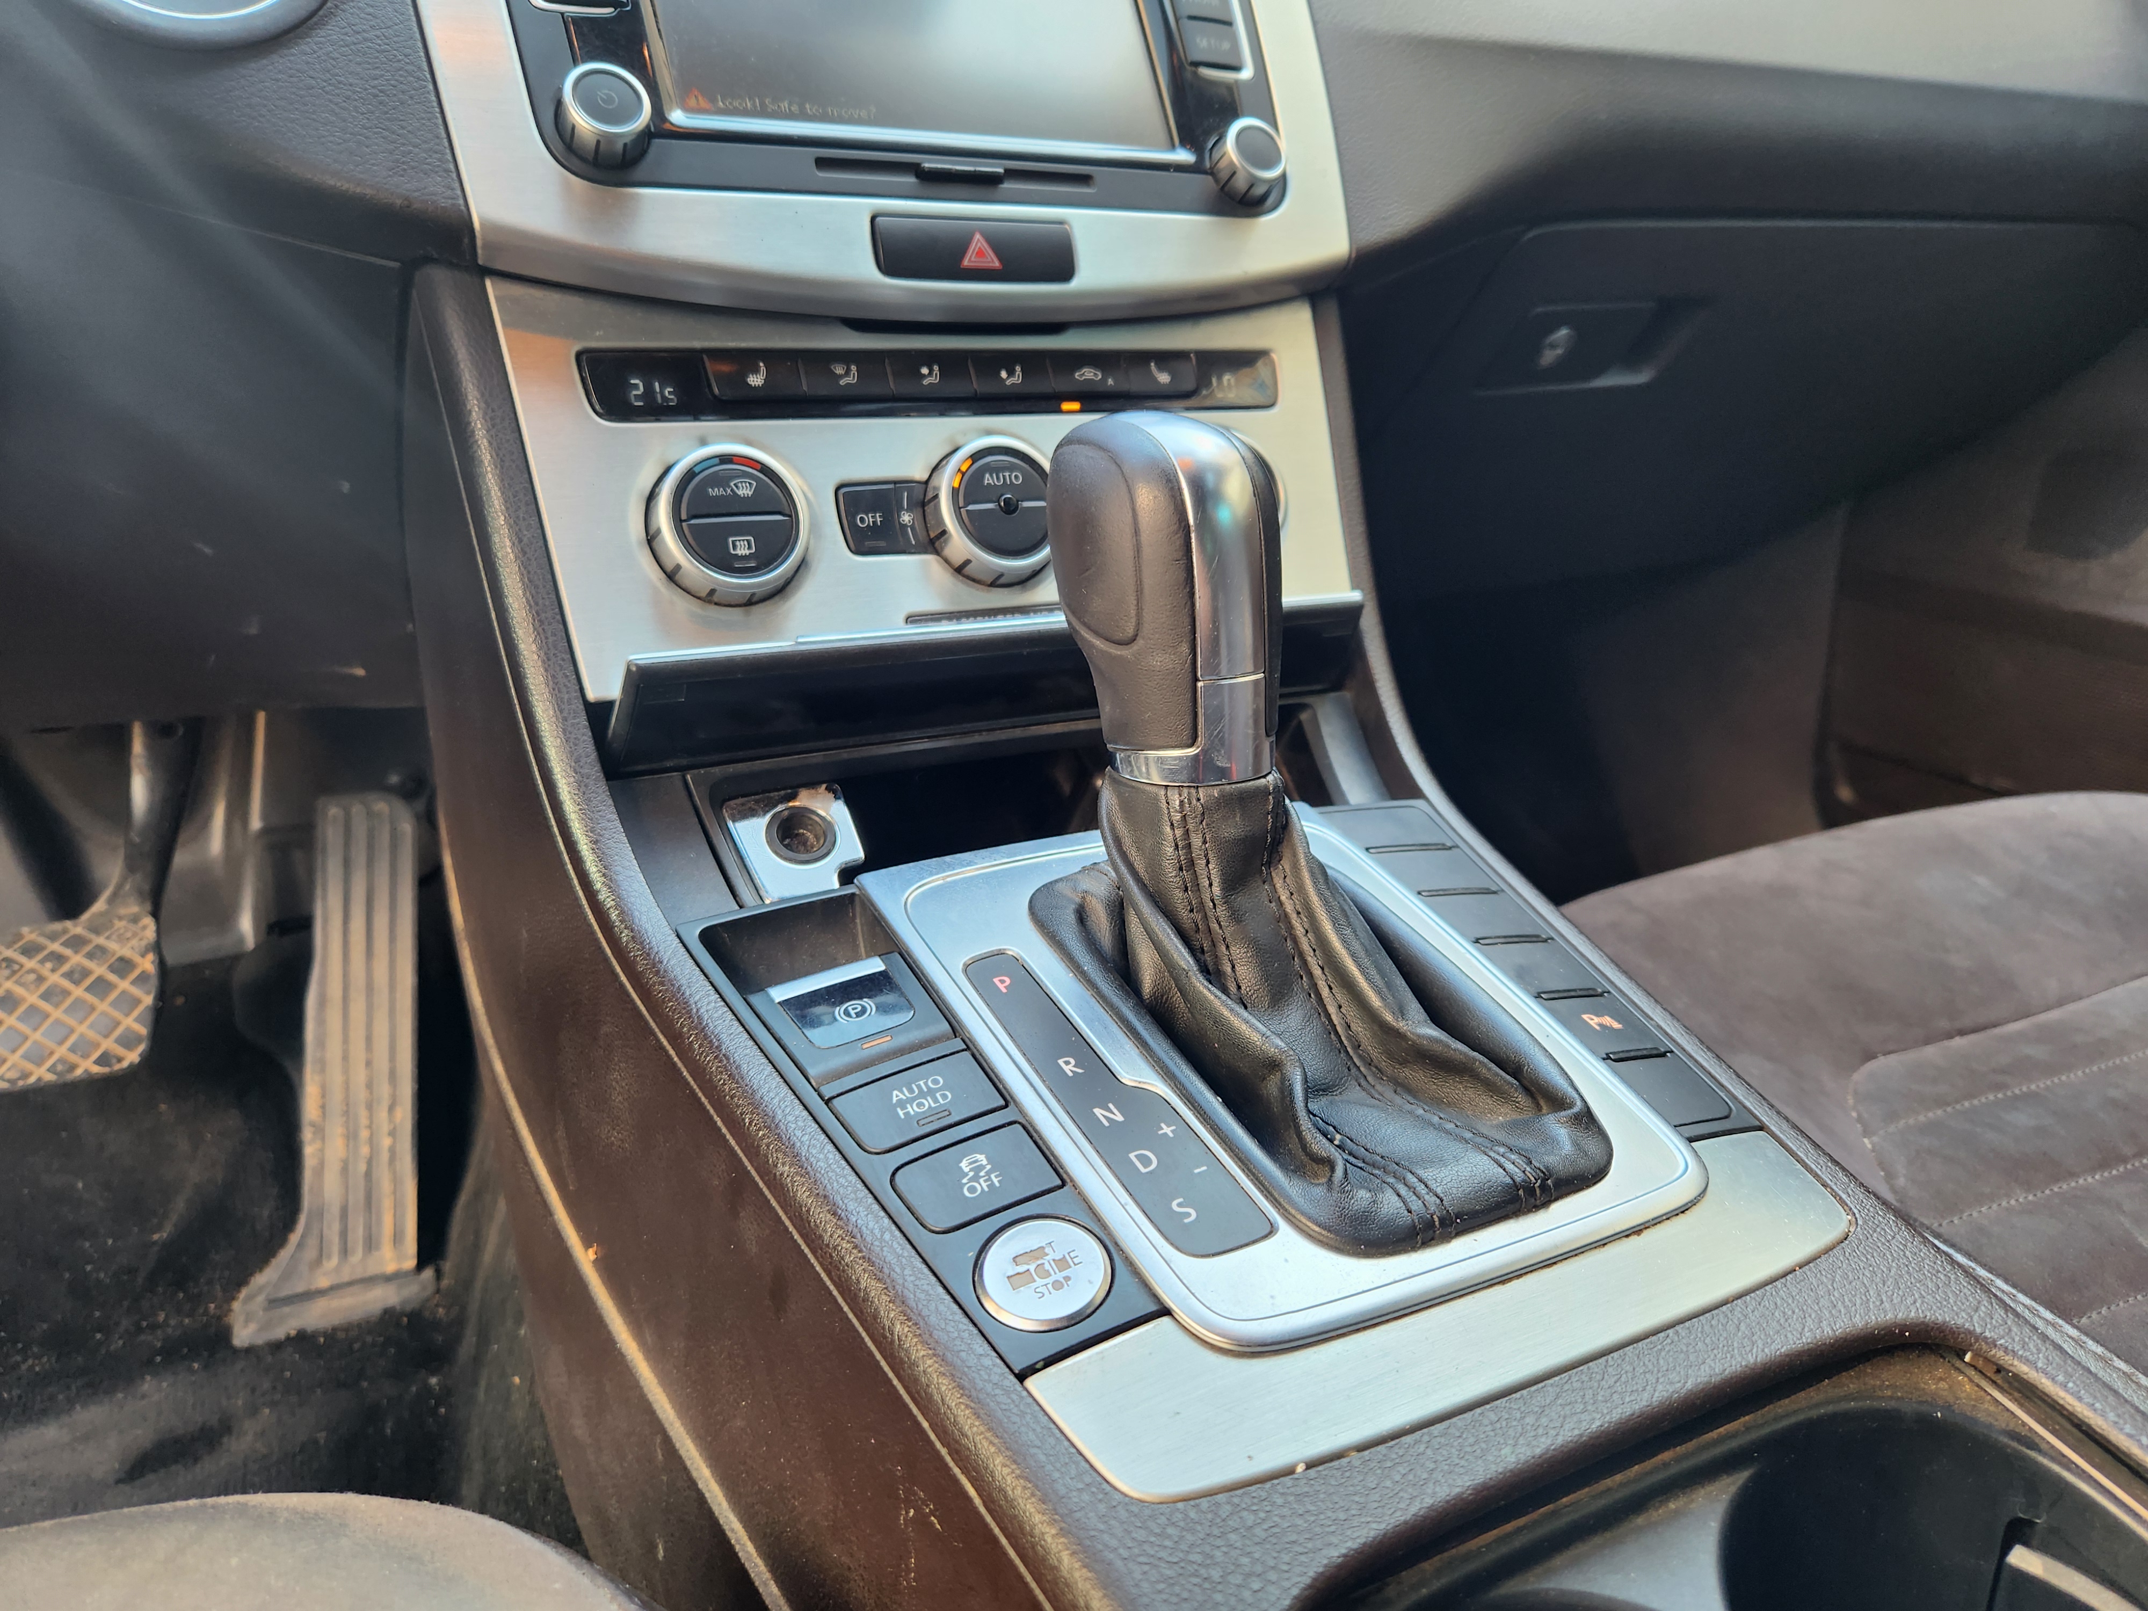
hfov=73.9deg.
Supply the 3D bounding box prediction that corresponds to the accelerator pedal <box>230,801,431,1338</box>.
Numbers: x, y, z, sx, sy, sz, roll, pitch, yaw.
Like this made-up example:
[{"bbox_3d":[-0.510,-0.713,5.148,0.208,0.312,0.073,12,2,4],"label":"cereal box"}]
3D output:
[{"bbox_3d":[-0.342,0.115,0.681,0.078,0.240,0.045,2,-16,-24],"label":"accelerator pedal"}]

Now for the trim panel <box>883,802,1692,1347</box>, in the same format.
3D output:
[{"bbox_3d":[0.044,0.052,0.320,0.139,0.015,0.157,-9,33,-26],"label":"trim panel"}]

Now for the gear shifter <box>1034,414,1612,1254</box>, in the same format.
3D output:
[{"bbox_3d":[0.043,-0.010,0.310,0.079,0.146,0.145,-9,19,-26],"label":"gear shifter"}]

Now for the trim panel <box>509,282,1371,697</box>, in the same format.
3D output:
[{"bbox_3d":[-0.024,-0.097,0.411,0.256,0.113,0.022,-9,-7,-26],"label":"trim panel"}]

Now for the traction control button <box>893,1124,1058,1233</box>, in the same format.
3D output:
[{"bbox_3d":[-0.019,0.073,0.272,0.029,0.009,0.019,-13,35,-24],"label":"traction control button"}]

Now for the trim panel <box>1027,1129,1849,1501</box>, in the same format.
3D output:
[{"bbox_3d":[0.079,0.091,0.261,0.172,0.012,0.036,-9,33,-26],"label":"trim panel"}]

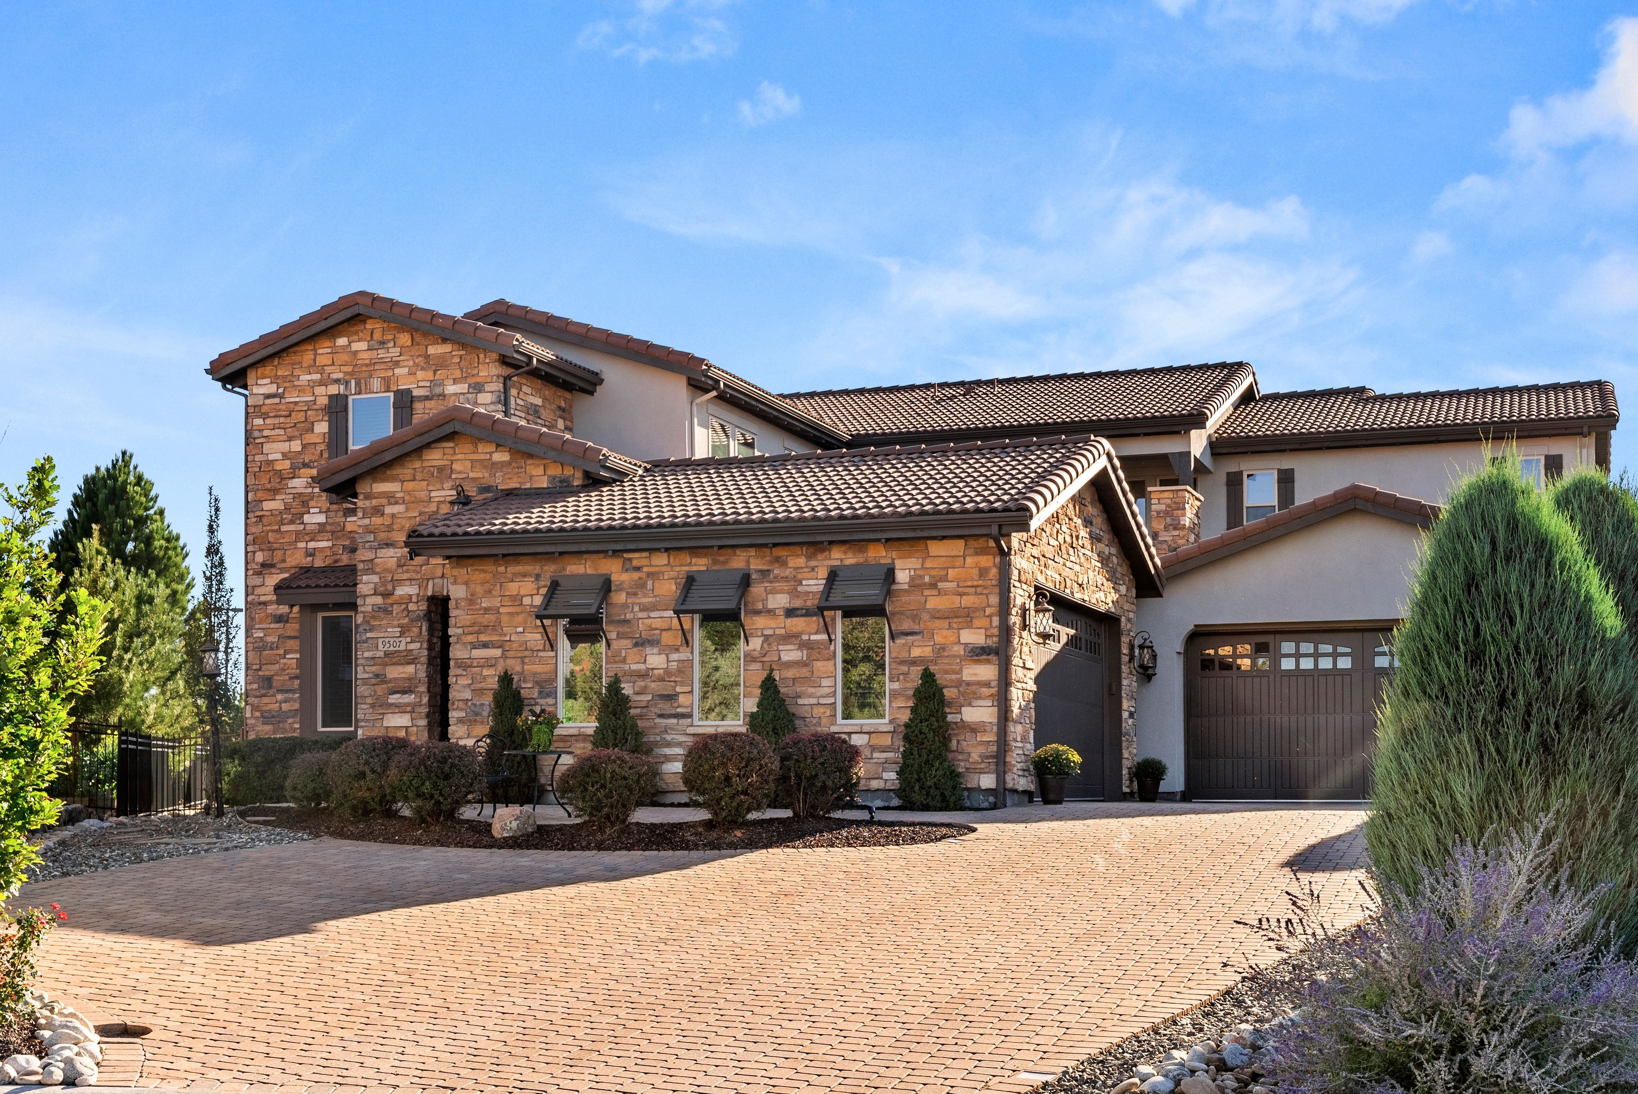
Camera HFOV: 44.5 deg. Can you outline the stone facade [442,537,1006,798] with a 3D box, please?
[{"bbox_3d":[-1.259,1.428,23.050,7.100,2.950,0.400,-1,-2,20],"label":"stone facade"}]

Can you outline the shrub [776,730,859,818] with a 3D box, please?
[{"bbox_3d":[-0.019,2.308,20.300,0.880,0.880,0.880,0,-2,0],"label":"shrub"}]

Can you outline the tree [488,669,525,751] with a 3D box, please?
[{"bbox_3d":[-3.595,2.173,23.300,0.550,1.500,0.550,-1,-2,20],"label":"tree"}]

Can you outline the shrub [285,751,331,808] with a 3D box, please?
[{"bbox_3d":[-6.044,2.767,23.800,0.660,0.680,0.660,-1,-2,20],"label":"shrub"}]

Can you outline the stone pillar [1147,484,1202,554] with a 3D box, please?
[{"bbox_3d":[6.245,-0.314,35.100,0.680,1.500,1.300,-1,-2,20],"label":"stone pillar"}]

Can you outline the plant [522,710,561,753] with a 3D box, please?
[{"bbox_3d":[-3.043,2.024,22.000,0.450,0.480,0.450,0,-2,0],"label":"plant"}]

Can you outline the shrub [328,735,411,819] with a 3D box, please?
[{"bbox_3d":[-4.696,2.415,21.000,0.900,0.880,0.900,0,-2,0],"label":"shrub"}]

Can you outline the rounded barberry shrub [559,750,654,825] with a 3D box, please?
[{"bbox_3d":[-2.210,2.503,20.900,1.010,0.820,1.000,0,-2,0],"label":"rounded barberry shrub"}]

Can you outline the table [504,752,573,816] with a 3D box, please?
[{"bbox_3d":[-3.085,2.600,22.000,0.760,0.720,0.740,0,-2,0],"label":"table"}]

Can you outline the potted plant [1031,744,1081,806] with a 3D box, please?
[{"bbox_3d":[2.564,2.473,21.750,0.540,0.660,0.540,0,-2,0],"label":"potted plant"}]

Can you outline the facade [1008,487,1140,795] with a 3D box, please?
[{"bbox_3d":[3.151,1.139,25.100,0.400,3.950,7.100,-1,-2,20],"label":"facade"}]

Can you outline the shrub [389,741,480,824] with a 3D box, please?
[{"bbox_3d":[-3.916,2.398,20.400,0.930,0.840,0.920,0,-2,0],"label":"shrub"}]

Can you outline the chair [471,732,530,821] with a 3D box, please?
[{"bbox_3d":[-3.366,2.424,21.200,0.440,0.900,0.500,2,-3,-41],"label":"chair"}]

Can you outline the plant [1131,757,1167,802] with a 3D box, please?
[{"bbox_3d":[4.615,3.256,28.000,0.520,0.650,0.520,-1,-2,20],"label":"plant"}]

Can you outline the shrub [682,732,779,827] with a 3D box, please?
[{"bbox_3d":[-0.877,2.307,19.900,0.950,0.940,0.950,0,-2,0],"label":"shrub"}]

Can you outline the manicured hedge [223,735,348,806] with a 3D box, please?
[{"bbox_3d":[-6.636,2.779,25.000,1.650,0.900,1.000,-1,-2,20],"label":"manicured hedge"}]

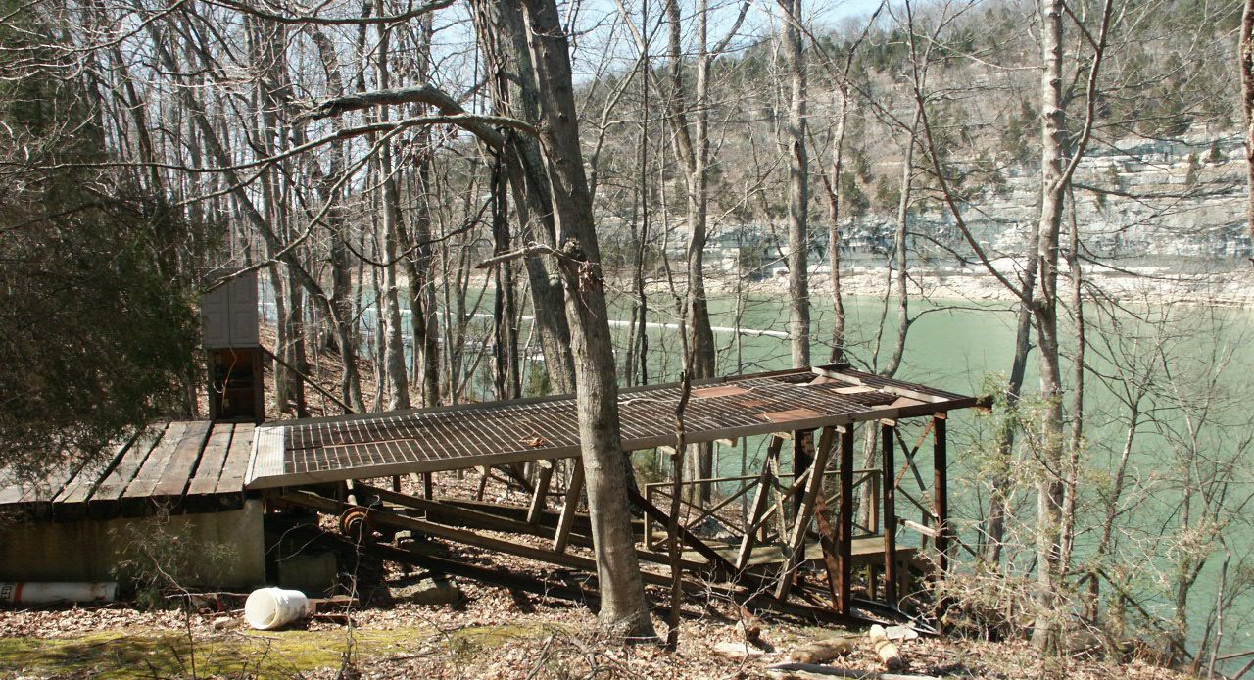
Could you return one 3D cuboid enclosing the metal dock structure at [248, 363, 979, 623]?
[{"bbox_3d":[-0.091,1.948,11.733,7.700,2.500,3.100,-4,7,-20],"label":"metal dock structure"}]

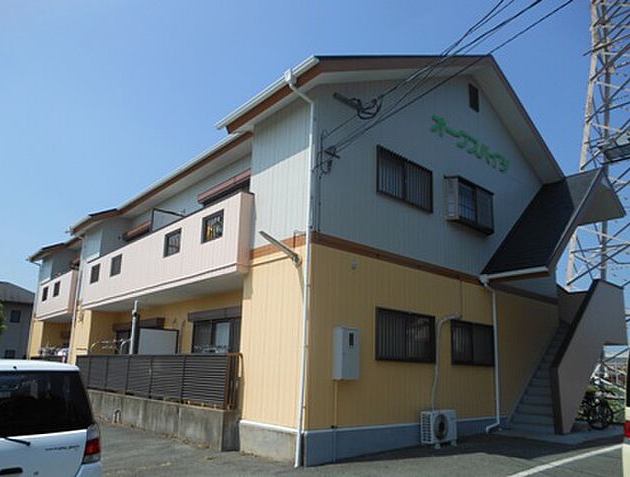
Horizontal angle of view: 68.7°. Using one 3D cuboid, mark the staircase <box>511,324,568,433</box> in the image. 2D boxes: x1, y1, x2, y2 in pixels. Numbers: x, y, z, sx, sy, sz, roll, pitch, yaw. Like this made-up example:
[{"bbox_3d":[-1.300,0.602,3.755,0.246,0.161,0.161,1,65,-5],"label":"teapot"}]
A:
[{"bbox_3d":[5.720,3.107,10.981,3.636,2.582,0.938,15,-20,-39],"label":"staircase"}]

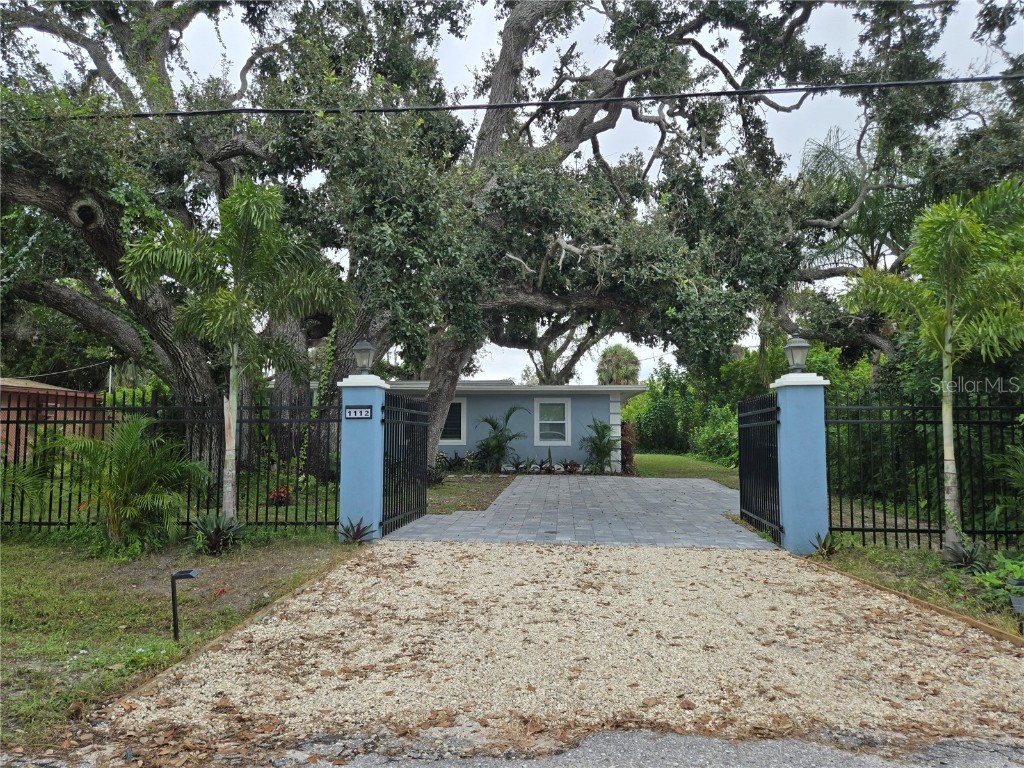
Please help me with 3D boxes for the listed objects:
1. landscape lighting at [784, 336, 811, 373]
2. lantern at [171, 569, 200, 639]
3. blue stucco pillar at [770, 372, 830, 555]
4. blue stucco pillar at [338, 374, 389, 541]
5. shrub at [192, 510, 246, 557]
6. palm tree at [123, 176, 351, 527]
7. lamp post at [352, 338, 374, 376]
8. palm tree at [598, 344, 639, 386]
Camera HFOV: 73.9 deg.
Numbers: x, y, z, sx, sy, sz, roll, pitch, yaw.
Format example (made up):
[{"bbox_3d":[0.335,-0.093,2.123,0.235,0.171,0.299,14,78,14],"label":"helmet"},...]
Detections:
[{"bbox_3d":[3.296,-0.327,7.817,0.235,0.435,0.235,0,-5,6],"label":"landscape lighting"},{"bbox_3d":[-2.080,1.417,4.366,0.165,0.445,0.120,2,-5,-18],"label":"lantern"},{"bbox_3d":[3.293,0.885,7.721,0.475,1.995,0.475,0,-5,6],"label":"blue stucco pillar"},{"bbox_3d":[-1.813,0.891,8.291,0.475,1.983,0.475,0,-5,6],"label":"blue stucco pillar"},{"bbox_3d":[-3.162,1.579,7.299,0.560,0.470,0.520,0,-5,6],"label":"shrub"},{"bbox_3d":[-3.347,-0.323,8.303,2.700,4.400,2.500,0,-5,6],"label":"palm tree"},{"bbox_3d":[-1.811,-0.314,8.386,0.235,0.435,0.235,0,-5,6],"label":"lamp post"},{"bbox_3d":[7.192,1.039,45.698,3.000,7.713,3.000,0,-5,6],"label":"palm tree"}]

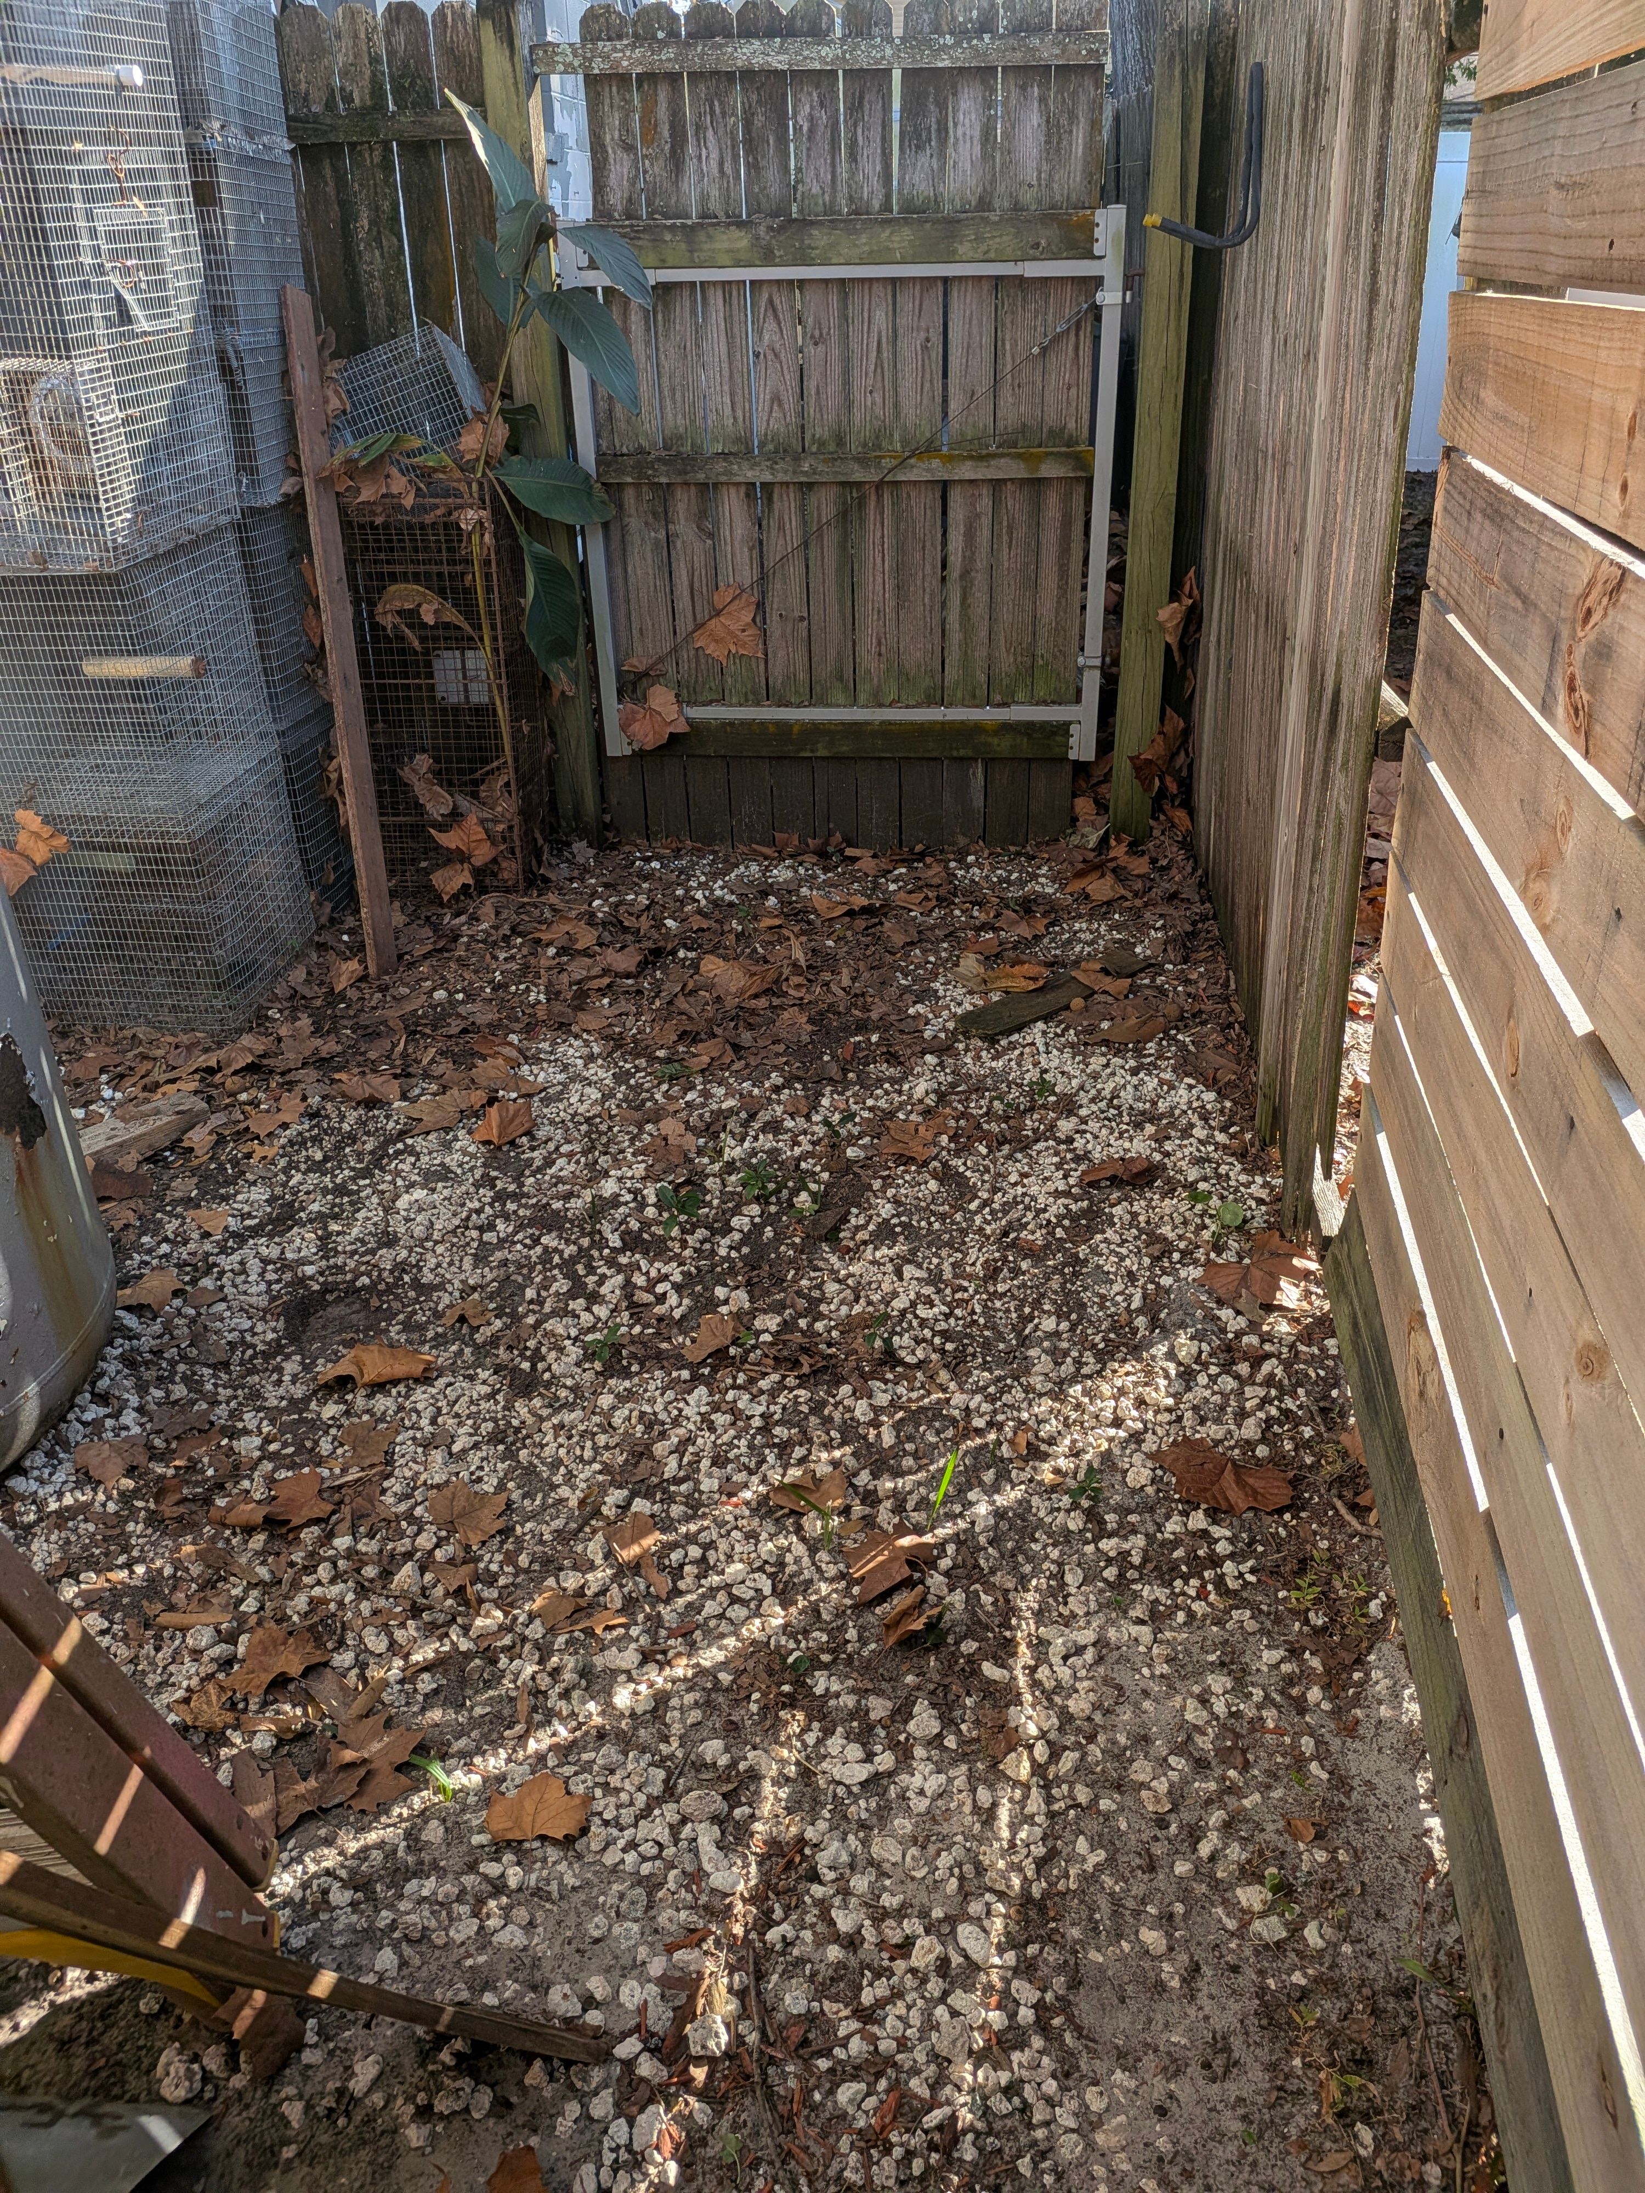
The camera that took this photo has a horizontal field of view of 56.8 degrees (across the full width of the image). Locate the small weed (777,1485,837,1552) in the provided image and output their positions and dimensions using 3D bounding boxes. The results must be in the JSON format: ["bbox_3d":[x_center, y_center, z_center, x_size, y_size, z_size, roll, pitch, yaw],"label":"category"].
[{"bbox_3d":[-0.022,0.465,1.683,0.065,0.066,0.050,-2,28,0],"label":"small weed"}]

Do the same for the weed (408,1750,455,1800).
[{"bbox_3d":[-0.368,0.634,1.427,0.046,0.045,0.035,-2,27,0],"label":"weed"}]

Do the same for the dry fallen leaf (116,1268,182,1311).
[{"bbox_3d":[-0.950,0.271,2.142,0.112,0.040,0.077,-2,28,0],"label":"dry fallen leaf"}]

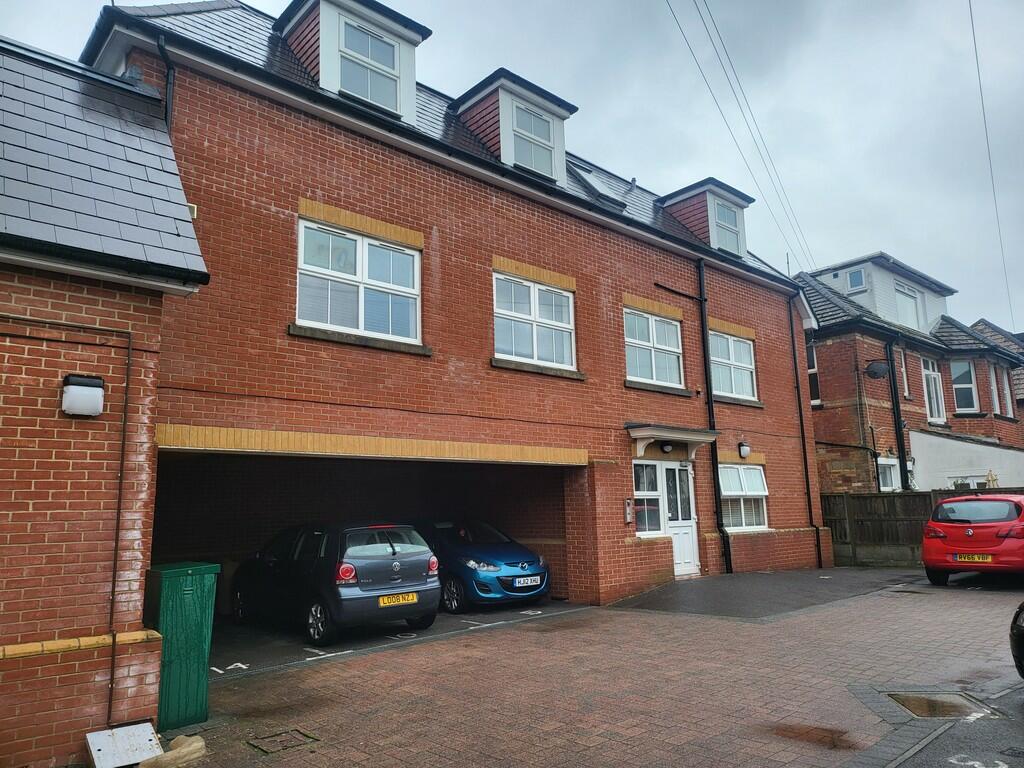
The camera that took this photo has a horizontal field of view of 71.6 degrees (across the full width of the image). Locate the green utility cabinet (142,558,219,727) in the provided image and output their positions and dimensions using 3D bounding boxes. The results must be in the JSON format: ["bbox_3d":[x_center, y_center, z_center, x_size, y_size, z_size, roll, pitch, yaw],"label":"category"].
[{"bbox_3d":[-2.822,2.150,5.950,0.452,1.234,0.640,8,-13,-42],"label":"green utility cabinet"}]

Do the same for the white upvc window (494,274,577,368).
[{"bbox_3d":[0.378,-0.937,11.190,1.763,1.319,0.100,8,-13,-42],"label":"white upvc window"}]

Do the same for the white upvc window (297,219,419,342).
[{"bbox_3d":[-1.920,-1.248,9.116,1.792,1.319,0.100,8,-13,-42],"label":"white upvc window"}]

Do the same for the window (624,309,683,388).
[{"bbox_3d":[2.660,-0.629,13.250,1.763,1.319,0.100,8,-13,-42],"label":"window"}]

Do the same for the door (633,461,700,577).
[{"bbox_3d":[2.762,2.424,12.739,1.825,2.041,0.100,8,-13,-42],"label":"door"}]

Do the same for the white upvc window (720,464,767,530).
[{"bbox_3d":[4.764,2.334,14.589,1.763,1.317,0.160,8,-13,-42],"label":"white upvc window"}]

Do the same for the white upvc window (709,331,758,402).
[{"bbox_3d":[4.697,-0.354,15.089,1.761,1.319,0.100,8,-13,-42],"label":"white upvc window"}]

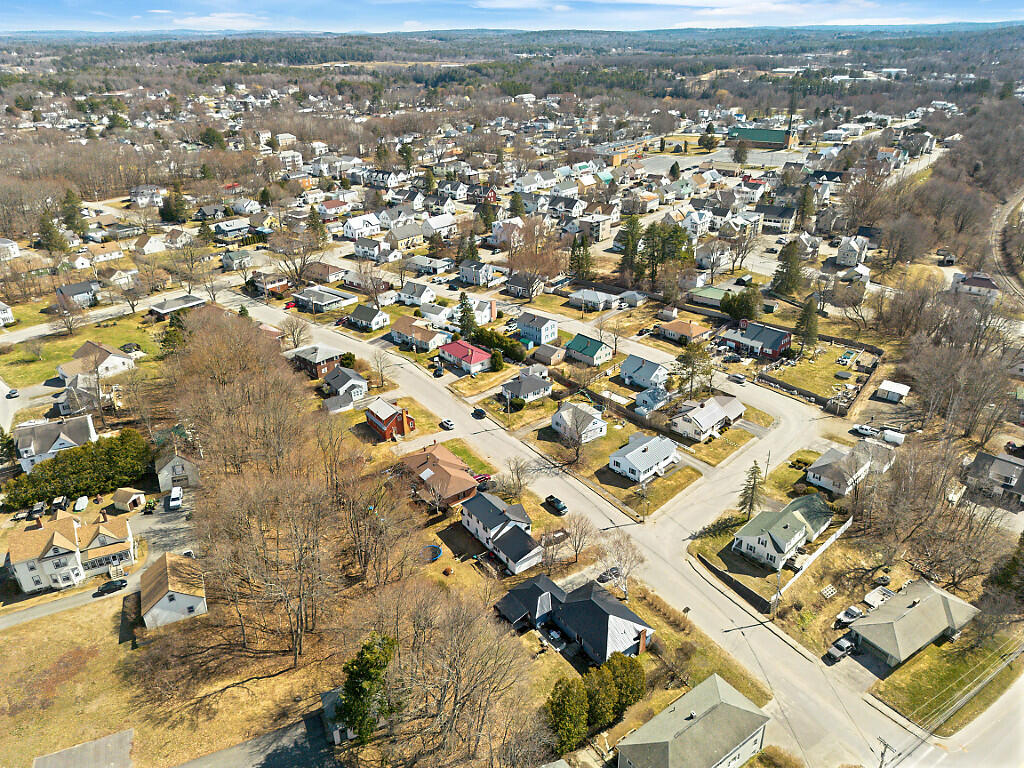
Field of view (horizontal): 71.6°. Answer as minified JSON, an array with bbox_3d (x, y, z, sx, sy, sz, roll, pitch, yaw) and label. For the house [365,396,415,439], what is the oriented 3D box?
[{"bbox_3d":[-29.800,7.610,174.530,9.000,6.800,10.800,-19,32,-33],"label":"house"}]

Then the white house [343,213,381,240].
[{"bbox_3d":[-77.170,-81.230,363.920,10.100,9.390,16.060,21,33,36],"label":"white house"}]

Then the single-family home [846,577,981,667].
[{"bbox_3d":[65.220,38.070,115.260,21.000,5.100,9.600,-16,31,-29],"label":"single-family home"}]

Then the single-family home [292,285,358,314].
[{"bbox_3d":[-67.670,-30.710,255.200,18.000,3.500,13.700,19,32,33],"label":"single-family home"}]

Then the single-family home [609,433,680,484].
[{"bbox_3d":[29.790,15.930,160.390,13.670,4.500,8.800,-23,34,-38],"label":"single-family home"}]

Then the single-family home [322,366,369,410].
[{"bbox_3d":[-45.010,0.900,188.910,12.900,6.000,14.700,-18,32,-32],"label":"single-family home"}]

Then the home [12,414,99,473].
[{"bbox_3d":[-109.340,13.810,171.120,15.350,10.500,9.090,-13,29,-22],"label":"home"}]

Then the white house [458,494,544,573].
[{"bbox_3d":[-0.760,26.940,135.700,9.800,6.800,18.500,-18,32,-32],"label":"white house"}]

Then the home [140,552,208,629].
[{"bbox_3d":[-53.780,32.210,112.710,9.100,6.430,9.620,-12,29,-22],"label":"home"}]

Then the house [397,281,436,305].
[{"bbox_3d":[-36.500,-35.520,273.310,11.410,6.570,7.980,19,32,34],"label":"house"}]

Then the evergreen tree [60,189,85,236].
[{"bbox_3d":[-227.580,-88.460,366.900,8.590,23.730,8.590,-1,26,0],"label":"evergreen tree"}]

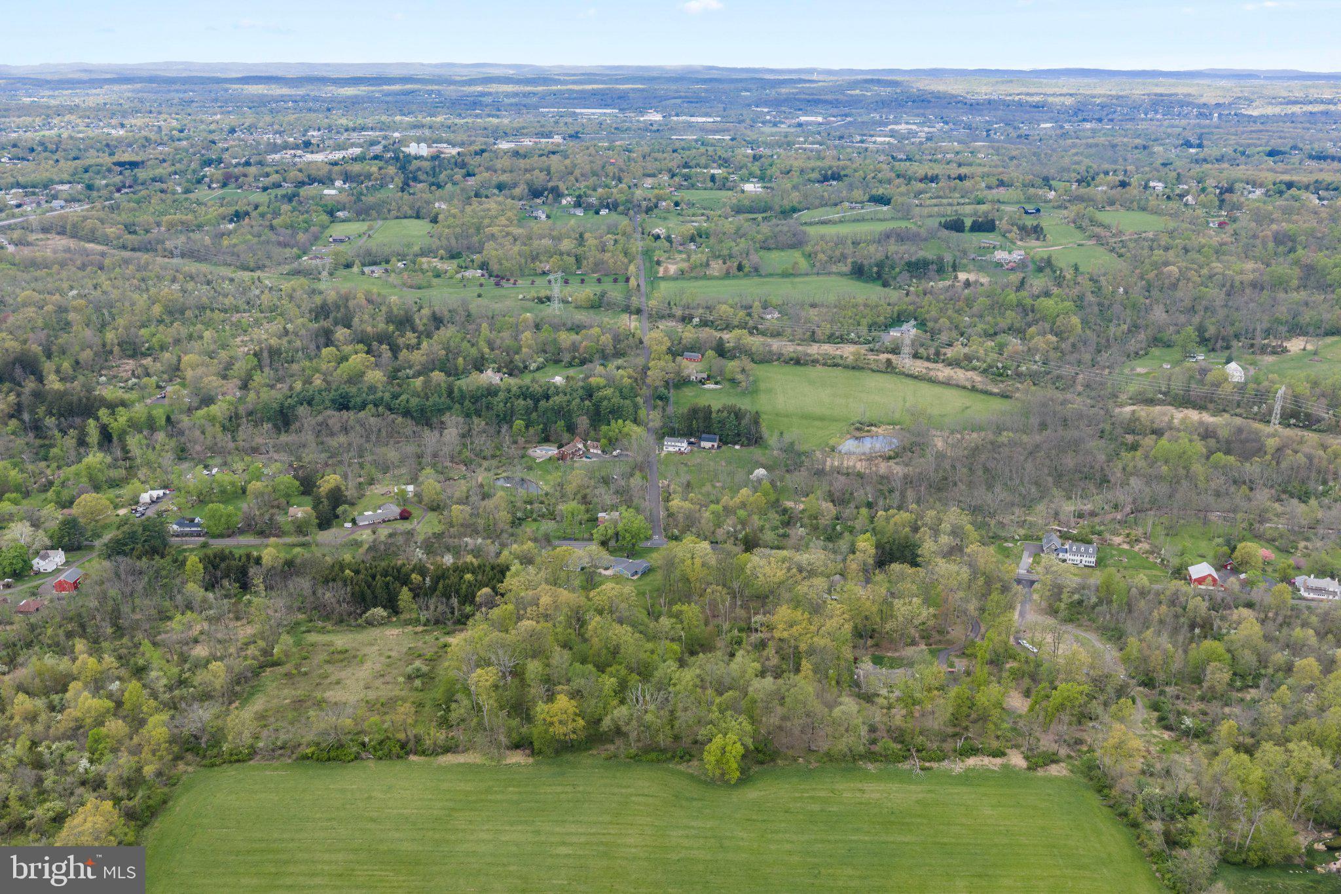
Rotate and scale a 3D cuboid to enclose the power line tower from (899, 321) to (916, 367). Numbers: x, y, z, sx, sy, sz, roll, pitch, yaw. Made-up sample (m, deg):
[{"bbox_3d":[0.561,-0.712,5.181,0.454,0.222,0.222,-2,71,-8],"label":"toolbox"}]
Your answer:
[{"bbox_3d":[180.998,-78.625,795.855,8.000,34.500,20.500,15,25,36],"label":"power line tower"}]

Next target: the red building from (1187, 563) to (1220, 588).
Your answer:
[{"bbox_3d":[233.192,56.049,455.153,10.400,7.400,11.600,6,21,15],"label":"red building"}]

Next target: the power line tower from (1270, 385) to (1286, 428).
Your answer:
[{"bbox_3d":[383.954,-23.778,659.837,7.500,28.500,20.000,15,25,36],"label":"power line tower"}]

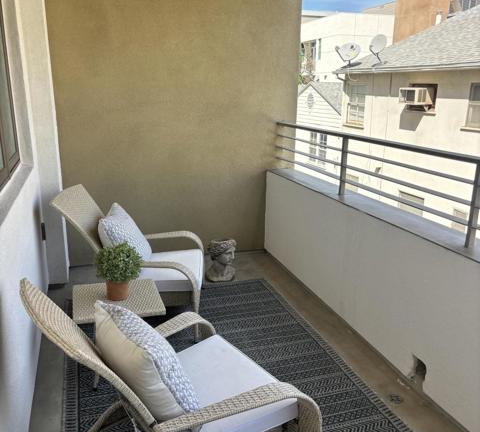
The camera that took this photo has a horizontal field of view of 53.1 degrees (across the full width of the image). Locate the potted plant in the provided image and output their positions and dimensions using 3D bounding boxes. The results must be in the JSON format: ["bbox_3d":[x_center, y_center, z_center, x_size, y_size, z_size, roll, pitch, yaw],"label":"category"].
[{"bbox_3d":[-0.638,0.290,2.497,0.234,0.278,0.234,-5,16,-18],"label":"potted plant"}]

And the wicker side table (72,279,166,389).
[{"bbox_3d":[-0.641,0.643,2.570,0.436,0.441,0.425,-4,16,-15],"label":"wicker side table"}]

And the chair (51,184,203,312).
[{"bbox_3d":[-0.683,0.258,3.188,0.866,0.859,0.784,0,15,-2],"label":"chair"}]

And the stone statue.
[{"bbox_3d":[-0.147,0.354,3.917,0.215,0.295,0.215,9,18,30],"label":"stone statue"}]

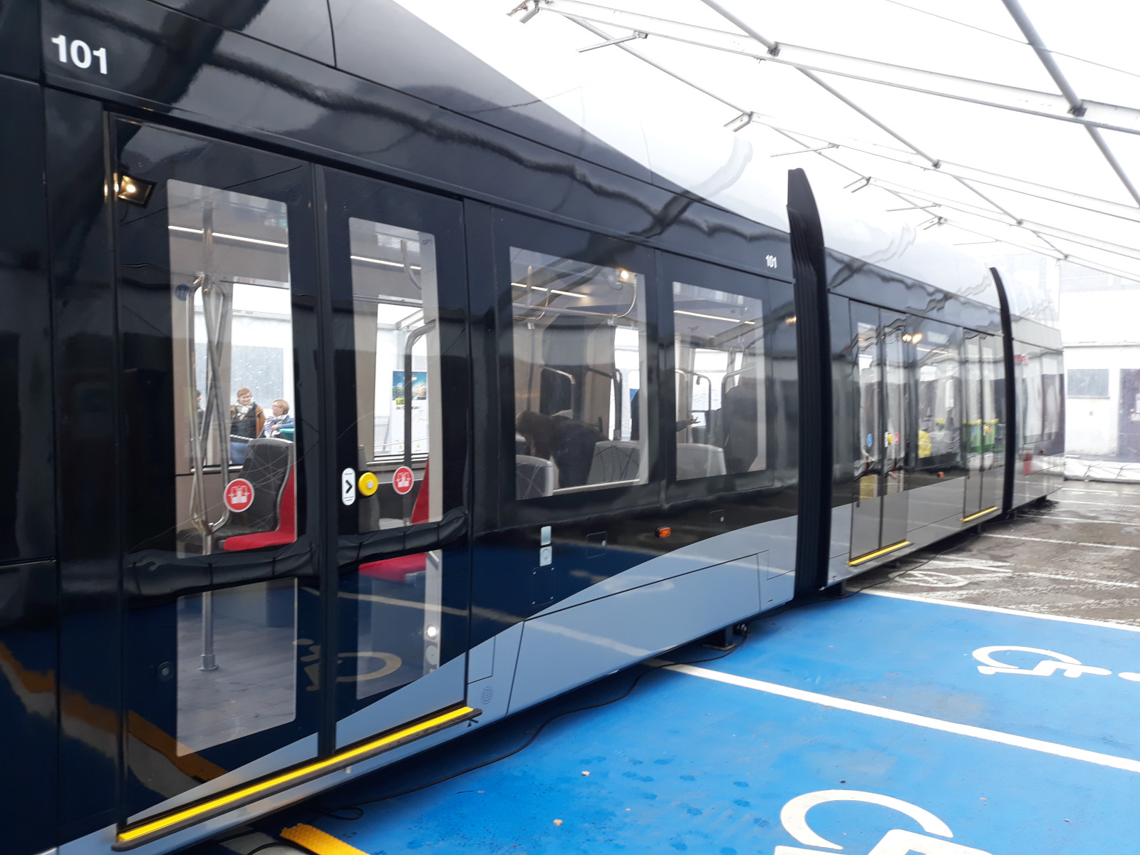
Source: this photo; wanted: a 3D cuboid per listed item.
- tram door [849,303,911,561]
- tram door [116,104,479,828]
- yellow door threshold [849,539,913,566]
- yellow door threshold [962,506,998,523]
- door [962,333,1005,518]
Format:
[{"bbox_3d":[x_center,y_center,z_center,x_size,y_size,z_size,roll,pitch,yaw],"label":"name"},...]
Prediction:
[{"bbox_3d":[2.753,0.020,7.844,0.100,2.100,1.440,2,2,38],"label":"tram door"},{"bbox_3d":[-0.888,0.126,3.215,0.100,2.100,1.440,2,2,38],"label":"tram door"},{"bbox_3d":[2.780,1.112,7.899,0.090,0.060,1.490,2,2,38],"label":"yellow door threshold"},{"bbox_3d":[4.909,1.050,10.605,0.090,0.060,1.490,2,2,38],"label":"yellow door threshold"},{"bbox_3d":[4.931,-0.044,10.614,0.100,2.100,1.440,2,2,38],"label":"door"}]

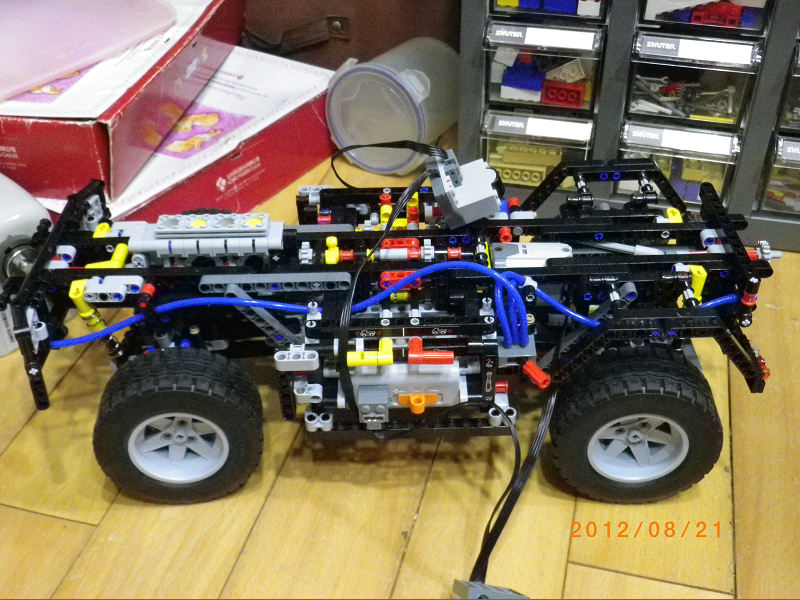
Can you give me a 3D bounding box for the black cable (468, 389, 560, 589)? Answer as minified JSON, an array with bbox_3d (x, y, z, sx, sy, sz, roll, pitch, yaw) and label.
[{"bbox_3d":[0.061,0.100,0.522,0.052,0.060,0.084,0,38,1],"label":"black cable"}]

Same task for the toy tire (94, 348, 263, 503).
[{"bbox_3d":[-0.127,0.074,0.548,0.094,0.094,0.042,-4,36,-5],"label":"toy tire"}]

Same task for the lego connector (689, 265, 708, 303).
[{"bbox_3d":[0.171,-0.009,0.544,0.010,0.018,0.013,0,38,1],"label":"lego connector"}]

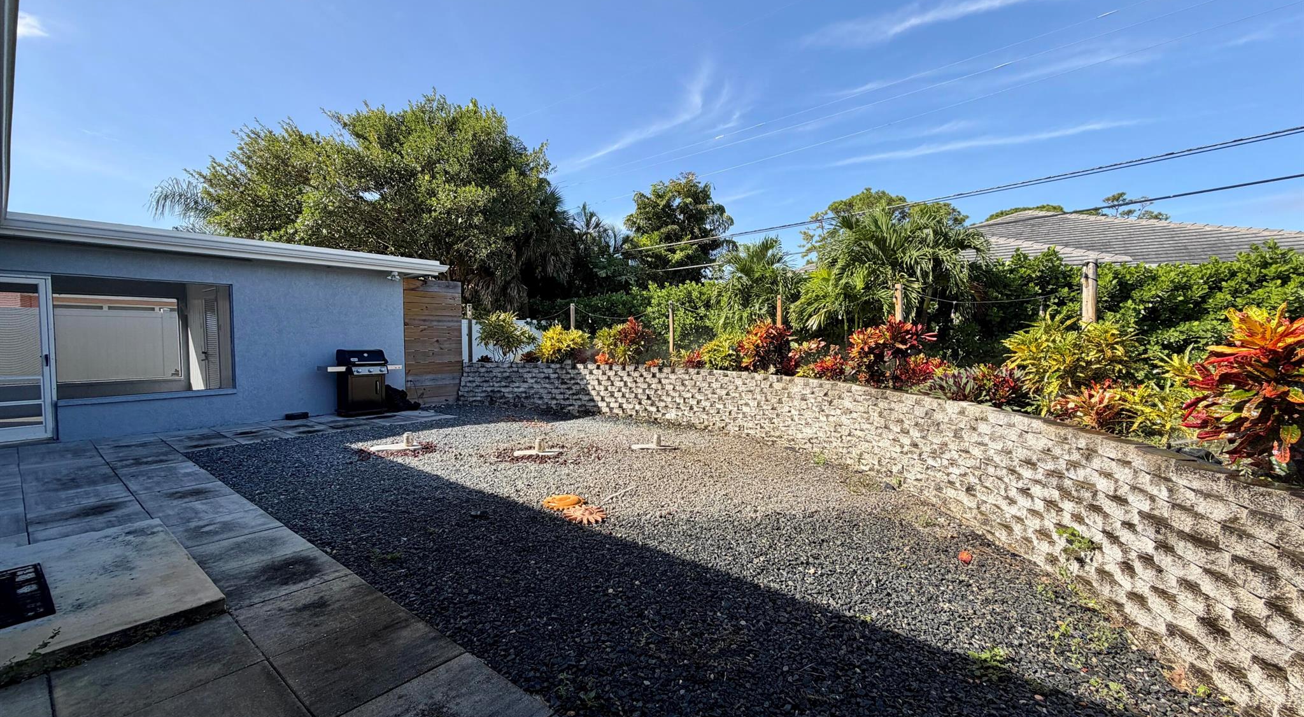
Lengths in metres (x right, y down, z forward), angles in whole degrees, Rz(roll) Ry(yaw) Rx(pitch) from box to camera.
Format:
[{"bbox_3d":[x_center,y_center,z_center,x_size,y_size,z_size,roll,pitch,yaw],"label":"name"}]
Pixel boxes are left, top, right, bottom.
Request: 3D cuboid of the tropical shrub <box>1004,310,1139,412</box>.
[{"bbox_3d":[3.297,0.017,4.167,0.870,0.797,0.850,3,3,38],"label":"tropical shrub"}]

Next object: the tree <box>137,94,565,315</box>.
[{"bbox_3d":[-9.223,-3.974,16.690,11.500,8.858,10.000,-1,3,-29],"label":"tree"}]

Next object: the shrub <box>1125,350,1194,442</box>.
[{"bbox_3d":[2.943,0.215,3.050,0.420,0.570,0.420,3,4,44],"label":"shrub"}]

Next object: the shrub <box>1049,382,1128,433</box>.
[{"bbox_3d":[2.905,0.297,3.507,0.420,0.304,0.420,3,3,40],"label":"shrub"}]

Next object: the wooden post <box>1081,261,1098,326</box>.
[{"bbox_3d":[3.605,-0.196,4.376,0.095,1.214,0.095,3,3,39],"label":"wooden post"}]

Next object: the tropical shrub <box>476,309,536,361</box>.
[{"bbox_3d":[-3.124,-0.460,11.350,1.280,1.100,1.150,0,3,-15],"label":"tropical shrub"}]

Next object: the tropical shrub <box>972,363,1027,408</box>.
[{"bbox_3d":[2.993,0.233,4.550,0.440,0.400,0.420,2,3,33],"label":"tropical shrub"}]

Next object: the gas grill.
[{"bbox_3d":[-5.061,0.447,9.209,0.650,1.140,1.250,3,4,43],"label":"gas grill"}]

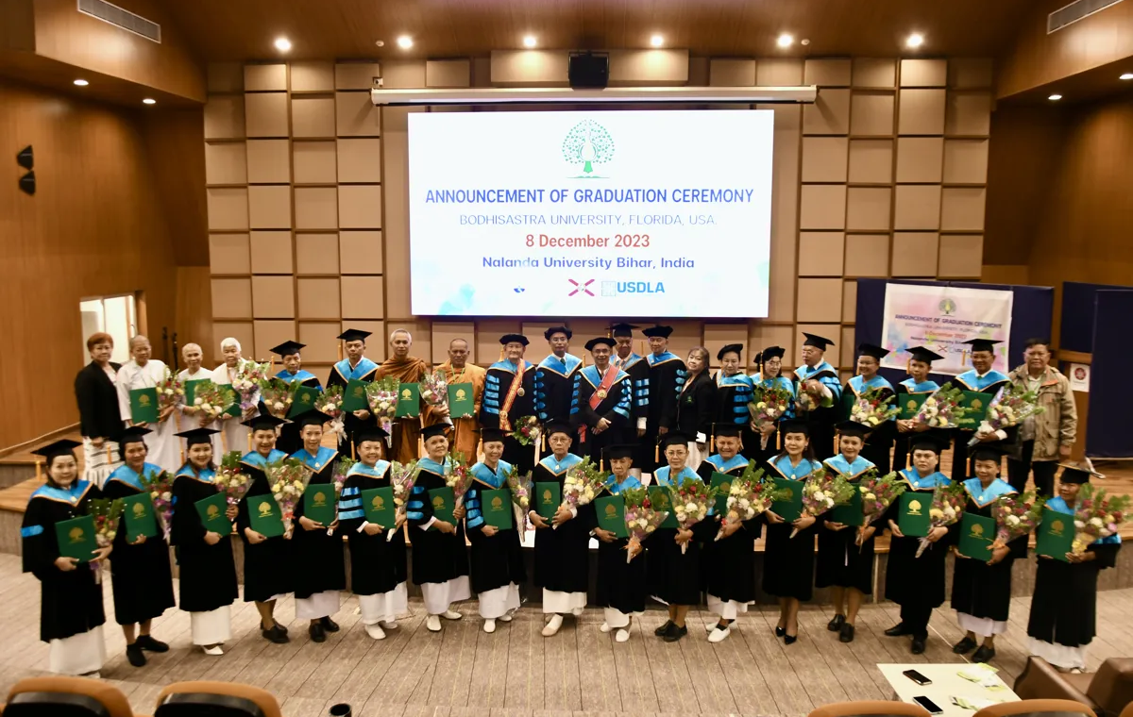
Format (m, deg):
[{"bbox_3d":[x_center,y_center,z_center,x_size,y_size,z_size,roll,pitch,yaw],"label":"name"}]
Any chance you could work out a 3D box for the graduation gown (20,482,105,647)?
[{"bbox_3d":[-3.453,1.360,5.830,0.475,1.031,0.420,-6,9,-40],"label":"graduation gown"}]

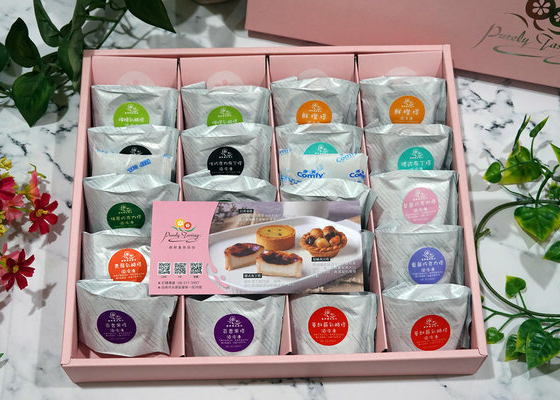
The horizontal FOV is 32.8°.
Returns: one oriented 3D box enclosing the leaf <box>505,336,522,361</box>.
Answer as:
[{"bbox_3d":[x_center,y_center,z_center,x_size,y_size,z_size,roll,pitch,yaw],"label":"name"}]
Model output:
[{"bbox_3d":[0.239,0.151,0.971,0.027,0.009,0.030,32,85,13],"label":"leaf"}]

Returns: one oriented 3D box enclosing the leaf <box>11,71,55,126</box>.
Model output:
[{"bbox_3d":[-0.277,-0.114,1.071,0.047,0.012,0.064,11,108,4],"label":"leaf"}]

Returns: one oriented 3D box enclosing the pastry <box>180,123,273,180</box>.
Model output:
[{"bbox_3d":[-0.056,-0.042,1.017,0.095,0.035,0.079,-1,105,-1],"label":"pastry"}]

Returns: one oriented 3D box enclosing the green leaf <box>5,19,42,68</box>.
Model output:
[{"bbox_3d":[-0.290,-0.179,1.079,0.036,0.012,0.063,-18,72,-9],"label":"green leaf"}]

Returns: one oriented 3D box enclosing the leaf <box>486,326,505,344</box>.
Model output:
[{"bbox_3d":[0.215,0.139,0.957,0.020,0.006,0.016,-40,72,-17],"label":"leaf"}]

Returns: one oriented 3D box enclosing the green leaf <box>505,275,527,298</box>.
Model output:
[{"bbox_3d":[0.241,0.087,0.980,0.025,0.006,0.022,-34,70,-15],"label":"green leaf"}]

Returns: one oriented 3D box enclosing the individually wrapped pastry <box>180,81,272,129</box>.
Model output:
[{"bbox_3d":[-0.059,-0.087,1.038,0.095,0.035,0.079,-1,105,-1],"label":"individually wrapped pastry"}]

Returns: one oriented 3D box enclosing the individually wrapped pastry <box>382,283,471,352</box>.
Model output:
[{"bbox_3d":[0.146,0.126,0.963,0.091,0.082,0.038,-1,23,-1],"label":"individually wrapped pastry"}]

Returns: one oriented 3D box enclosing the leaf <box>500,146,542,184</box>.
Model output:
[{"bbox_3d":[0.267,-0.034,1.051,0.051,0.011,0.040,-29,69,-4],"label":"leaf"}]

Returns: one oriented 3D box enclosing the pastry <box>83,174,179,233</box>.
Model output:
[{"bbox_3d":[-0.153,0.015,1.005,0.095,0.086,0.038,-1,27,-1],"label":"pastry"}]

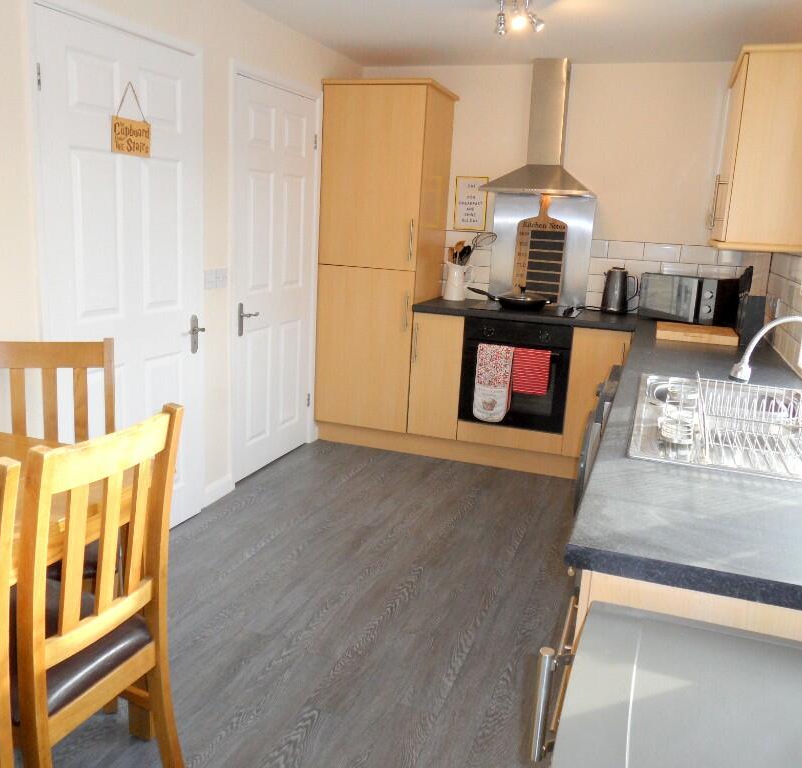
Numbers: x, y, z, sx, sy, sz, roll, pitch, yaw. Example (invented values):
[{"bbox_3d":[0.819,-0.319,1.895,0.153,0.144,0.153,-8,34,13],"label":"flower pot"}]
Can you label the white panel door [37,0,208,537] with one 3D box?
[{"bbox_3d":[-1.043,-0.295,2.752,0.045,1.975,0.762,9,14,24],"label":"white panel door"}]

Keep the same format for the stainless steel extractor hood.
[{"bbox_3d":[0.798,-1.426,3.934,0.605,0.735,0.470,8,14,19],"label":"stainless steel extractor hood"}]

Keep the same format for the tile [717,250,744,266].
[{"bbox_3d":[1.889,-0.711,3.968,0.202,0.102,0.010,7,13,19],"label":"tile"}]

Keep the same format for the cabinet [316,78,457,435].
[{"bbox_3d":[-0.093,-0.748,4.370,0.626,2.000,0.596,7,13,19],"label":"cabinet"}]

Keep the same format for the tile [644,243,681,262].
[{"bbox_3d":[1.502,-0.752,4.074,0.200,0.100,0.010,8,14,19],"label":"tile"}]

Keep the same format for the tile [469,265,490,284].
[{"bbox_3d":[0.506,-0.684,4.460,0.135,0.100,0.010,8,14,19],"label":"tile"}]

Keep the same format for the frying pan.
[{"bbox_3d":[0.623,-0.498,4.113,0.480,0.116,0.300,7,14,19],"label":"frying pan"}]

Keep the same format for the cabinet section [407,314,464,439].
[{"bbox_3d":[0.295,-0.093,4.364,0.303,0.719,0.566,7,13,19],"label":"cabinet section"}]

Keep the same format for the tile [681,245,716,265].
[{"bbox_3d":[1.699,-0.735,4.033,0.202,0.102,0.010,7,13,19],"label":"tile"}]

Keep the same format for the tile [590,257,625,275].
[{"bbox_3d":[1.219,-0.692,4.192,0.195,0.100,0.010,8,14,19],"label":"tile"}]

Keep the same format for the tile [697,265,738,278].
[{"bbox_3d":[1.794,-0.623,4.039,0.200,0.100,0.010,7,14,19],"label":"tile"}]

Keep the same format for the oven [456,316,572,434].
[{"bbox_3d":[0.716,-0.100,4.191,0.595,0.595,0.560,7,14,19],"label":"oven"}]

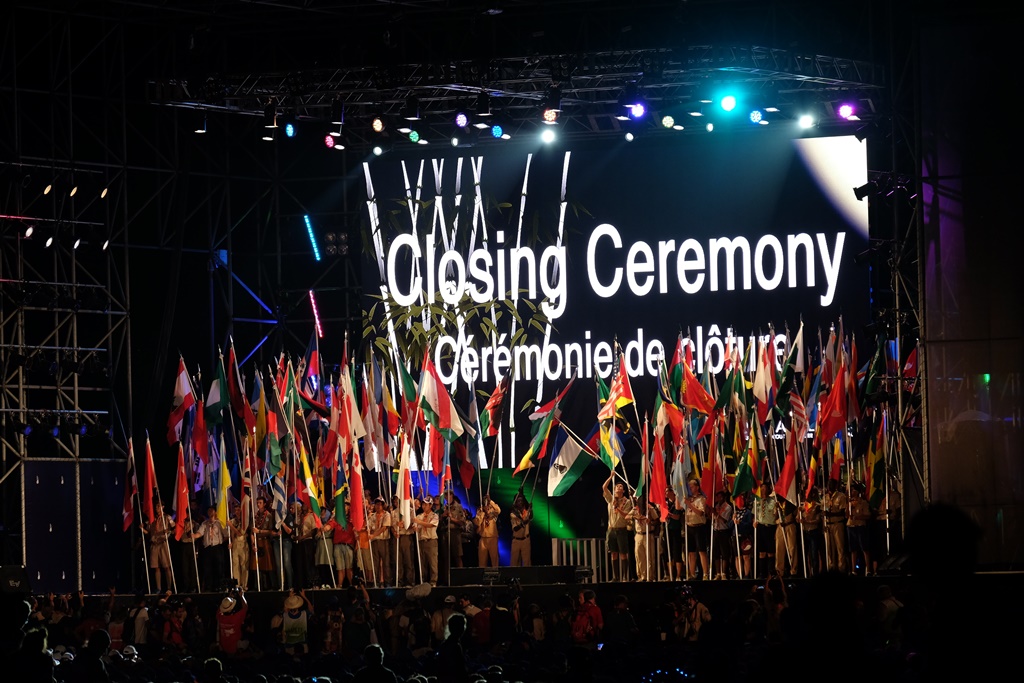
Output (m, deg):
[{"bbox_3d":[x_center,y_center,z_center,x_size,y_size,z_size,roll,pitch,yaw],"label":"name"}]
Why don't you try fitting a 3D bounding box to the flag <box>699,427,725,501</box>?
[{"bbox_3d":[3.572,2.184,119.189,0.466,1.325,0.300,-2,-3,11],"label":"flag"}]

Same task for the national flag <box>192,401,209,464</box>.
[{"bbox_3d":[-5.973,1.726,127.643,0.307,1.266,0.220,-1,-2,9],"label":"national flag"}]

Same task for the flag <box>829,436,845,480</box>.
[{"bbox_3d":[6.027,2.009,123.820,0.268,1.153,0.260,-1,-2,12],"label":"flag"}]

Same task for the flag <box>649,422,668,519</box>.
[{"bbox_3d":[2.709,2.414,122.668,0.387,1.769,0.250,-1,-2,9],"label":"flag"}]

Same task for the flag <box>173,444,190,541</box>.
[{"bbox_3d":[-6.245,2.853,125.779,0.340,1.814,0.250,-1,-2,9],"label":"flag"}]

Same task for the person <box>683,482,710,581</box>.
[{"bbox_3d":[3.315,3.378,119.600,0.540,1.820,0.420,-2,-3,18],"label":"person"}]

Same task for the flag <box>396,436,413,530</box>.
[{"bbox_3d":[-2.033,2.686,125.920,0.288,1.778,0.240,-1,-2,12],"label":"flag"}]

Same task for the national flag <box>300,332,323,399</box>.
[{"bbox_3d":[-3.851,0.461,127.850,0.423,1.344,0.250,-1,-2,9],"label":"national flag"}]

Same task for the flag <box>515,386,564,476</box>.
[{"bbox_3d":[0.506,1.655,122.400,0.900,1.620,0.400,-2,-2,12],"label":"flag"}]

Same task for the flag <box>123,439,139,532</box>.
[{"bbox_3d":[-7.354,2.776,128.310,0.294,1.812,0.240,-1,-2,12],"label":"flag"}]

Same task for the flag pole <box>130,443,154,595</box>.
[{"bbox_3d":[-7.018,3.303,126.050,0.040,2.994,0.040,-7,-2,0],"label":"flag pole"}]

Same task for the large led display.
[{"bbox_3d":[2.136,-0.696,133.500,11.200,6.350,0.300,-2,-2,26],"label":"large led display"}]

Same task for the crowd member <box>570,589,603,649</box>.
[{"bbox_3d":[1.290,5.103,113.460,0.550,1.750,0.450,-3,-3,27],"label":"crowd member"}]

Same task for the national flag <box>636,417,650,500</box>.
[{"bbox_3d":[2.367,2.106,119.808,0.252,1.512,0.250,-2,-3,11],"label":"national flag"}]

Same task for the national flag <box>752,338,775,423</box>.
[{"bbox_3d":[4.836,0.769,128.000,0.364,1.644,0.320,-2,-2,12],"label":"national flag"}]

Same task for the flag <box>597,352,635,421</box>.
[{"bbox_3d":[1.871,0.796,120.363,0.687,1.266,0.400,-2,-3,11],"label":"flag"}]

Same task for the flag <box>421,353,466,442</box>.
[{"bbox_3d":[-1.266,0.998,123.000,0.850,1.650,0.400,-2,-2,12],"label":"flag"}]

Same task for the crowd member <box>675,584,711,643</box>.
[{"bbox_3d":[3.132,5.154,113.460,0.500,1.750,0.500,0,-3,-18],"label":"crowd member"}]

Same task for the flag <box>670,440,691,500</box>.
[{"bbox_3d":[3.119,2.406,123.214,0.370,1.148,0.220,-1,-2,9],"label":"flag"}]

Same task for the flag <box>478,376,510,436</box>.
[{"bbox_3d":[-0.341,1.179,122.600,0.550,1.140,0.350,-2,-2,12],"label":"flag"}]

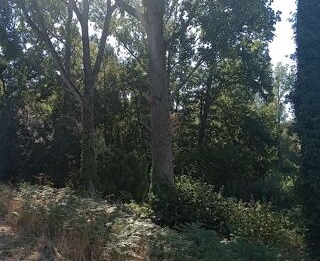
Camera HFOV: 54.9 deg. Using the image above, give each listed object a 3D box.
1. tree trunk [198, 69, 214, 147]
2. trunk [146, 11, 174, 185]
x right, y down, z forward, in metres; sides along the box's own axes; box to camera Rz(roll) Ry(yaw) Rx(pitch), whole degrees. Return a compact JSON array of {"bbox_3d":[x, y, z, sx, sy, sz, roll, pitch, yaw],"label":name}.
[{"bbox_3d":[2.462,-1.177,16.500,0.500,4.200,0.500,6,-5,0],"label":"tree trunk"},{"bbox_3d":[0.024,-0.935,9.300,0.680,5.400,0.660,-2,-5,0],"label":"trunk"}]

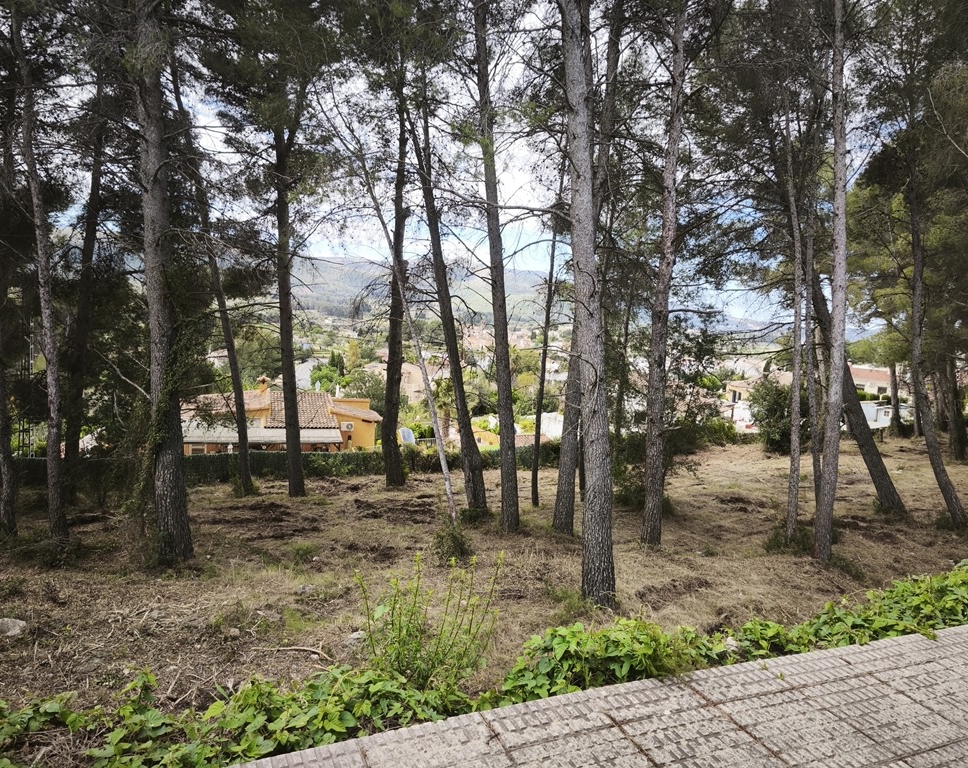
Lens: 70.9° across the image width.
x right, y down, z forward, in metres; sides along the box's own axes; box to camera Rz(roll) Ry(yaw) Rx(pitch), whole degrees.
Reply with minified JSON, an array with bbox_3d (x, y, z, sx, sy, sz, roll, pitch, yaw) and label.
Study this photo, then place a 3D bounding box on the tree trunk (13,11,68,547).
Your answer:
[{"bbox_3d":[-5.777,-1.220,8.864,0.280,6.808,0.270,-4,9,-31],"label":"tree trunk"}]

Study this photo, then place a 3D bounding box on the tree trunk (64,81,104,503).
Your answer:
[{"bbox_3d":[-7.282,-1.572,12.404,0.312,7.668,0.300,7,6,-1],"label":"tree trunk"}]

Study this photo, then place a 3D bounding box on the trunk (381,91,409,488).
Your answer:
[{"bbox_3d":[-1.547,-1.591,12.029,0.440,6.893,0.380,1,6,-7],"label":"trunk"}]

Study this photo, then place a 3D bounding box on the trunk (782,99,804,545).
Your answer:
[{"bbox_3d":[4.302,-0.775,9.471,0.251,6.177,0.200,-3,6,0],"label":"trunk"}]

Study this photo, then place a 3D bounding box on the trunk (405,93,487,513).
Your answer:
[{"bbox_3d":[-0.623,-1.174,10.348,0.330,6.320,0.320,-8,6,1],"label":"trunk"}]

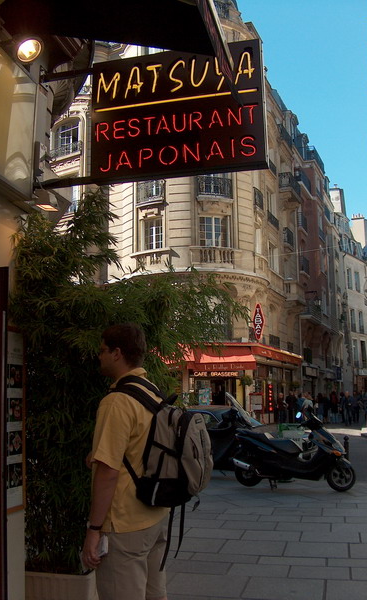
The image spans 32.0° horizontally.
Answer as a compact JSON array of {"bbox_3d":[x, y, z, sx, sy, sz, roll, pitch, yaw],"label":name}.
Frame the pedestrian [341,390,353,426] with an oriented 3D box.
[{"bbox_3d":[7.948,5.259,31.000,0.520,1.740,0.400,-1,-8,6],"label":"pedestrian"}]

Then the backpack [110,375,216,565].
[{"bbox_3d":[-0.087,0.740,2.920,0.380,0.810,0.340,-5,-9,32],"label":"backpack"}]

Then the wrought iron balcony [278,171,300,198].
[{"bbox_3d":[7.585,-7.966,45.493,0.750,1.235,3.300,-5,-9,22],"label":"wrought iron balcony"}]

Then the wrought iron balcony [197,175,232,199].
[{"bbox_3d":[1.382,-4.999,28.300,1.420,1.000,0.360,2,-8,-15],"label":"wrought iron balcony"}]

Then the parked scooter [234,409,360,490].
[{"bbox_3d":[1.767,2.396,10.200,1.930,1.230,0.740,-3,-8,17],"label":"parked scooter"}]

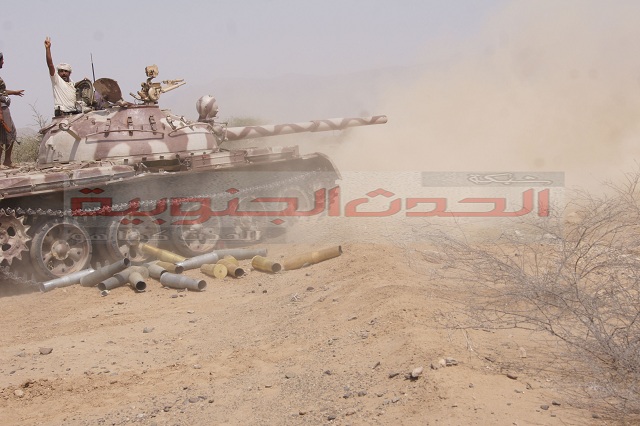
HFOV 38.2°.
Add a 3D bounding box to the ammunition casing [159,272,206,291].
[{"bbox_3d":[-1.621,0.830,11.008,0.163,0.163,0.728,-4,5,-45],"label":"ammunition casing"}]

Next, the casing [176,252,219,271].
[{"bbox_3d":[-1.382,0.565,10.500,0.145,0.145,0.695,3,8,32],"label":"casing"}]

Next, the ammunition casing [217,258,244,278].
[{"bbox_3d":[-1.129,0.713,11.735,0.163,0.163,0.728,-2,4,-23],"label":"ammunition casing"}]

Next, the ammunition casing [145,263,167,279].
[{"bbox_3d":[-1.776,0.649,10.100,0.145,0.145,0.695,-2,3,-24],"label":"ammunition casing"}]

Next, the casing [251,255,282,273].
[{"bbox_3d":[-0.680,0.670,11.935,0.163,0.163,0.728,-2,4,-23],"label":"casing"}]

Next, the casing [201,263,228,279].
[{"bbox_3d":[-1.186,0.623,10.150,0.145,0.145,0.695,-2,1,-23],"label":"casing"}]

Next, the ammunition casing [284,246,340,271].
[{"bbox_3d":[-0.073,0.498,10.250,0.695,0.145,0.145,-12,10,-26],"label":"ammunition casing"}]

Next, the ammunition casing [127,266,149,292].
[{"bbox_3d":[-2.142,0.793,10.948,0.163,0.163,0.728,-1,8,-15],"label":"ammunition casing"}]

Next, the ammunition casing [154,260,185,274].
[{"bbox_3d":[-2.001,0.740,12.314,0.163,0.163,0.728,-2,2,-30],"label":"ammunition casing"}]

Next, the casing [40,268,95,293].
[{"bbox_3d":[-2.772,0.749,10.200,0.145,0.145,0.695,4,11,34],"label":"casing"}]

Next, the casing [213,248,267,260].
[{"bbox_3d":[-1.053,0.552,12.230,0.725,0.158,0.158,-4,4,5],"label":"casing"}]

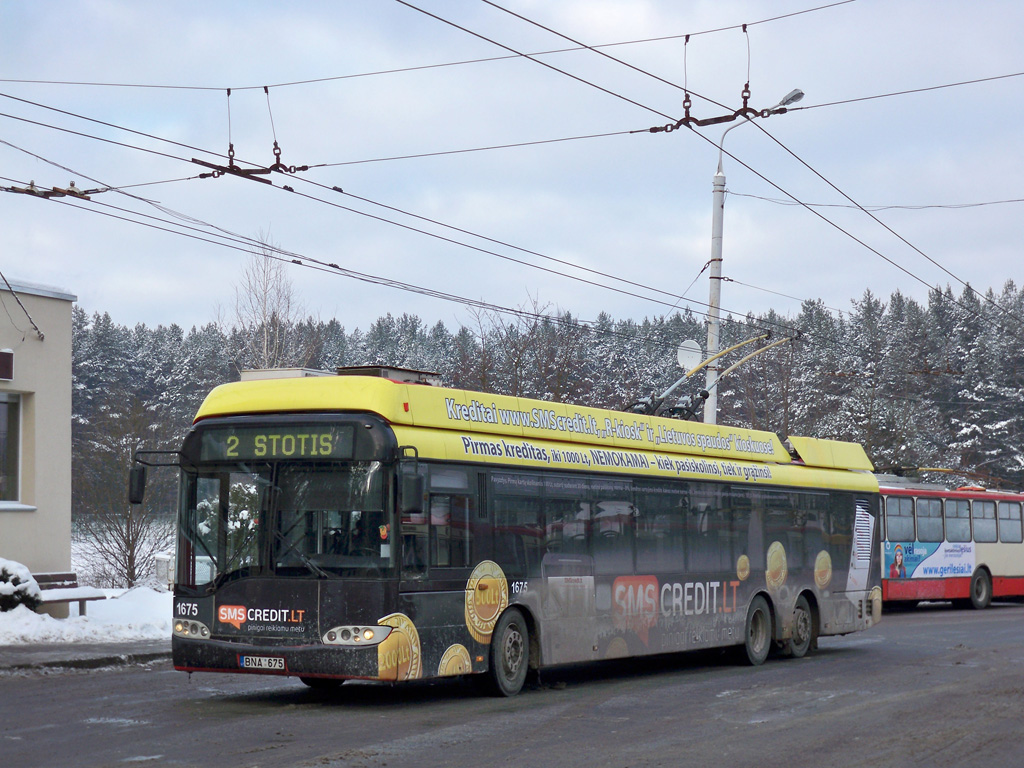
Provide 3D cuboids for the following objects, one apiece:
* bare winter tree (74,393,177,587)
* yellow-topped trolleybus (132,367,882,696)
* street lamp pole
[{"bbox_3d":[-9.150,2.450,47.500,3.100,4.900,3.100,-2,-5,29],"label":"bare winter tree"},{"bbox_3d":[1.180,1.900,25.600,2.650,3.400,14.600,-2,-5,29],"label":"yellow-topped trolleybus"},{"bbox_3d":[5.200,-0.800,43.700,2.400,11.400,0.360,-2,-5,23],"label":"street lamp pole"}]

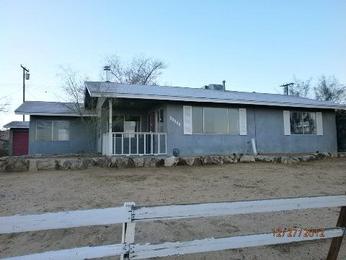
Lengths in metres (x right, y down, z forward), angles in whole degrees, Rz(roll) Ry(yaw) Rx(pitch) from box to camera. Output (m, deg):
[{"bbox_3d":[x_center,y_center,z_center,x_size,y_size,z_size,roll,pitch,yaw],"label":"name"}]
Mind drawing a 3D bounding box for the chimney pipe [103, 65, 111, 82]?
[{"bbox_3d":[-3.562,-3.016,14.600,0.370,0.960,0.370,1,-3,-19],"label":"chimney pipe"}]

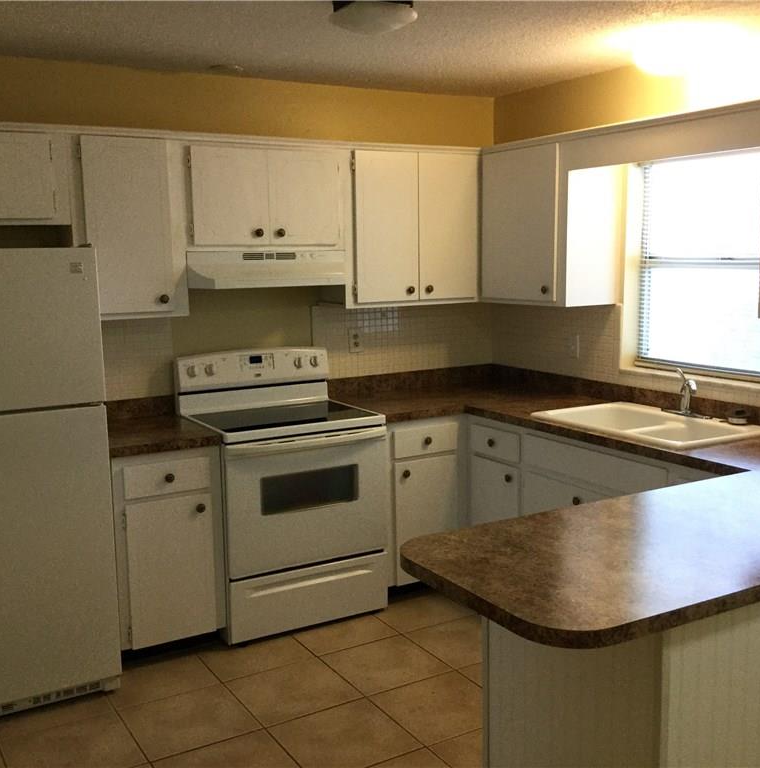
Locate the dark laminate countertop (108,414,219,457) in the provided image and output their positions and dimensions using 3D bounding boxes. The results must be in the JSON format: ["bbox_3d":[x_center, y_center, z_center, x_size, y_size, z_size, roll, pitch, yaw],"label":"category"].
[{"bbox_3d":[-0.992,0.207,3.828,0.465,0.043,0.637,-6,9,-30],"label":"dark laminate countertop"}]

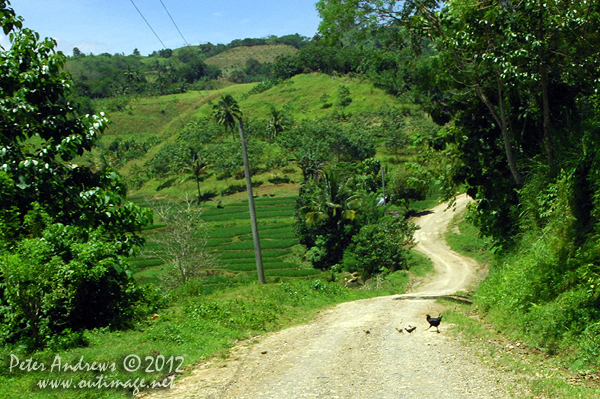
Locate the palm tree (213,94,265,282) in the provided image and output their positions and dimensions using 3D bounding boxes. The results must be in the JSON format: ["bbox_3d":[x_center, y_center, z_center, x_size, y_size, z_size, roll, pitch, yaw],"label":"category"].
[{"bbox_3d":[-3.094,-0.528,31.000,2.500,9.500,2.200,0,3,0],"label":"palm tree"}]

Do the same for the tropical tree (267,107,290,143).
[{"bbox_3d":[-5.661,-18.869,155.000,5.600,9.000,5.600,0,3,0],"label":"tropical tree"}]

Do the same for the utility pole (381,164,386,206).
[{"bbox_3d":[12.242,-1.899,90.000,0.300,6.600,0.300,0,3,0],"label":"utility pole"}]

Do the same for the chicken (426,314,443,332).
[{"bbox_3d":[2.882,2.657,13.200,0.360,0.400,0.160,0,3,5],"label":"chicken"}]

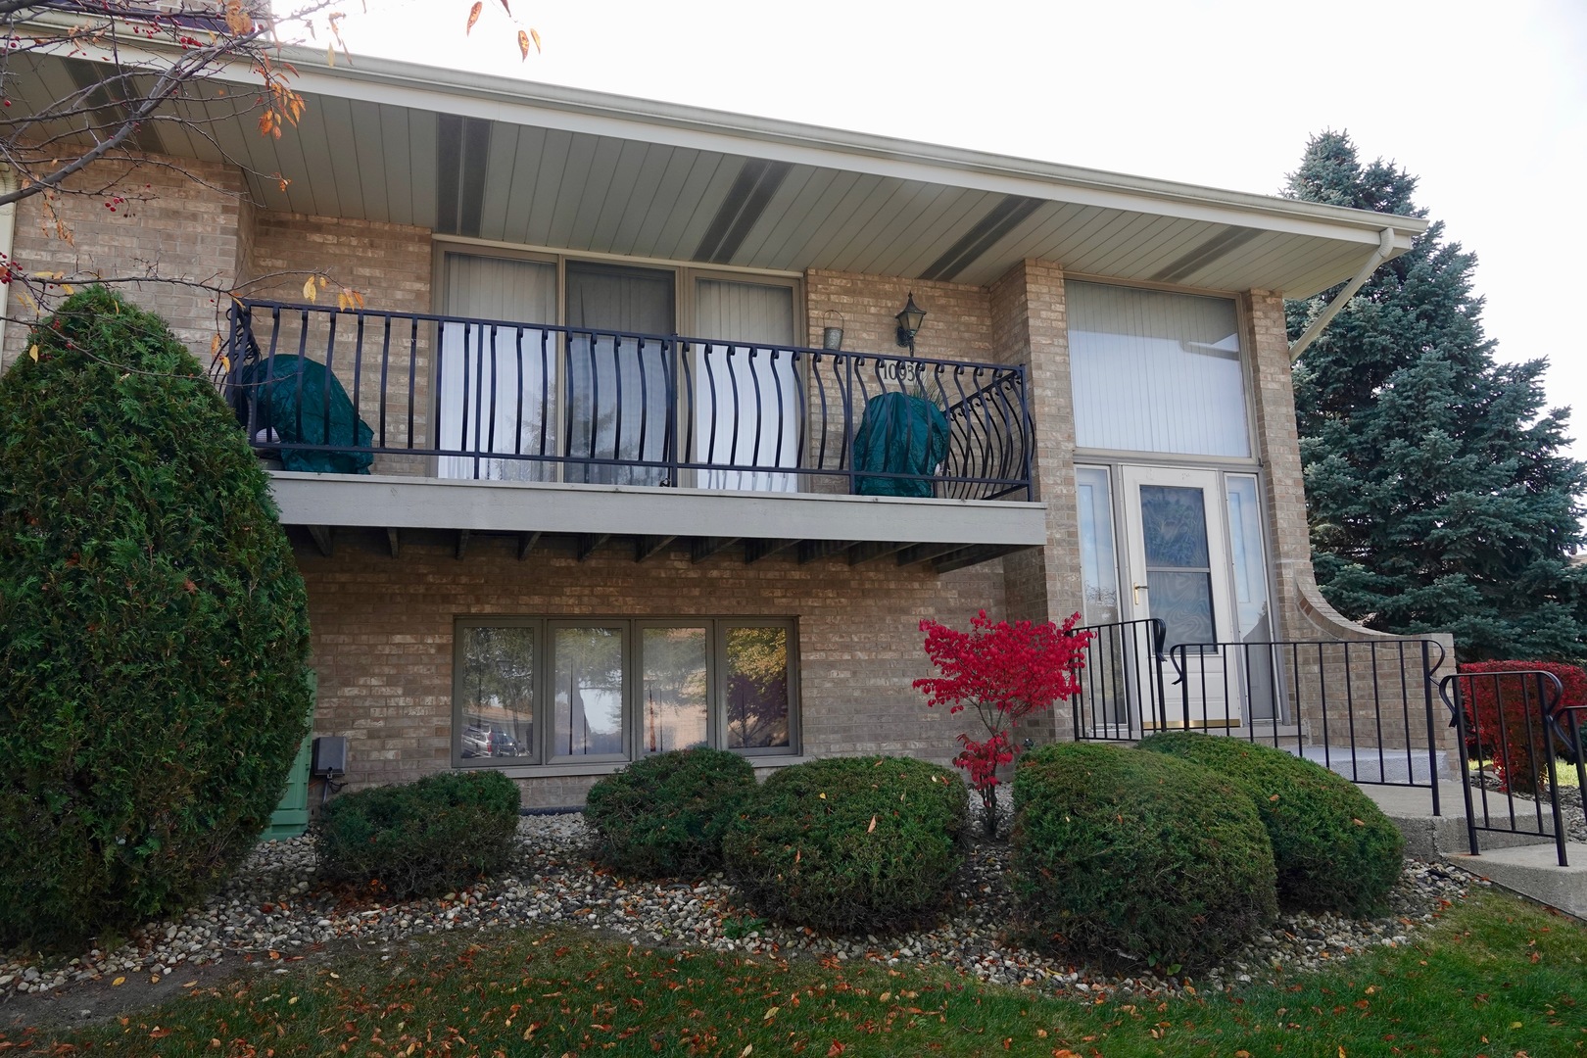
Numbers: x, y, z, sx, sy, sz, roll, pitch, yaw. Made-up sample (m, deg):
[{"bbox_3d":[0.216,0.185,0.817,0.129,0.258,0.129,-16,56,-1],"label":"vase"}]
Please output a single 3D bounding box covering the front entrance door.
[{"bbox_3d":[3.083,0.531,8.422,0.931,2.071,0.060,2,-10,-18],"label":"front entrance door"}]

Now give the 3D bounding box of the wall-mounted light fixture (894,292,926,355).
[{"bbox_3d":[0.933,-1.616,8.435,0.234,0.530,0.290,2,-10,-18],"label":"wall-mounted light fixture"}]

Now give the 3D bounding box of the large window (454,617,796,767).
[{"bbox_3d":[-1.127,1.135,7.482,2.412,0.993,0.100,2,-10,-18],"label":"large window"}]

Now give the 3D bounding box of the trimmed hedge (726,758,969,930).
[{"bbox_3d":[0.222,1.322,4.608,1.053,0.664,1.053,-1,-9,0],"label":"trimmed hedge"}]

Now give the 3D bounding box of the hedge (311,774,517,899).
[{"bbox_3d":[-1.743,1.403,4.972,0.902,0.521,0.902,2,-10,-18],"label":"hedge"}]

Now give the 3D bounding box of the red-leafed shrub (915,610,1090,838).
[{"bbox_3d":[1.272,1.136,6.317,1.020,1.260,1.000,2,-10,-18],"label":"red-leafed shrub"}]

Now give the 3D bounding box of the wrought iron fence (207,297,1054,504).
[{"bbox_3d":[-0.913,-0.597,6.933,5.020,0.940,1.630,2,-10,-18],"label":"wrought iron fence"}]

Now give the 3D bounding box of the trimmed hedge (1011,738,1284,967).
[{"bbox_3d":[1.402,1.280,4.318,0.996,0.802,1.046,2,-10,-18],"label":"trimmed hedge"}]

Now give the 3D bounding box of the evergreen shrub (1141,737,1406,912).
[{"bbox_3d":[2.193,1.346,5.030,1.182,0.745,1.242,2,-10,-18],"label":"evergreen shrub"}]

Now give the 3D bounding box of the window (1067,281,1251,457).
[{"bbox_3d":[3.038,-1.273,8.722,1.741,1.467,0.100,2,-10,-18],"label":"window"}]

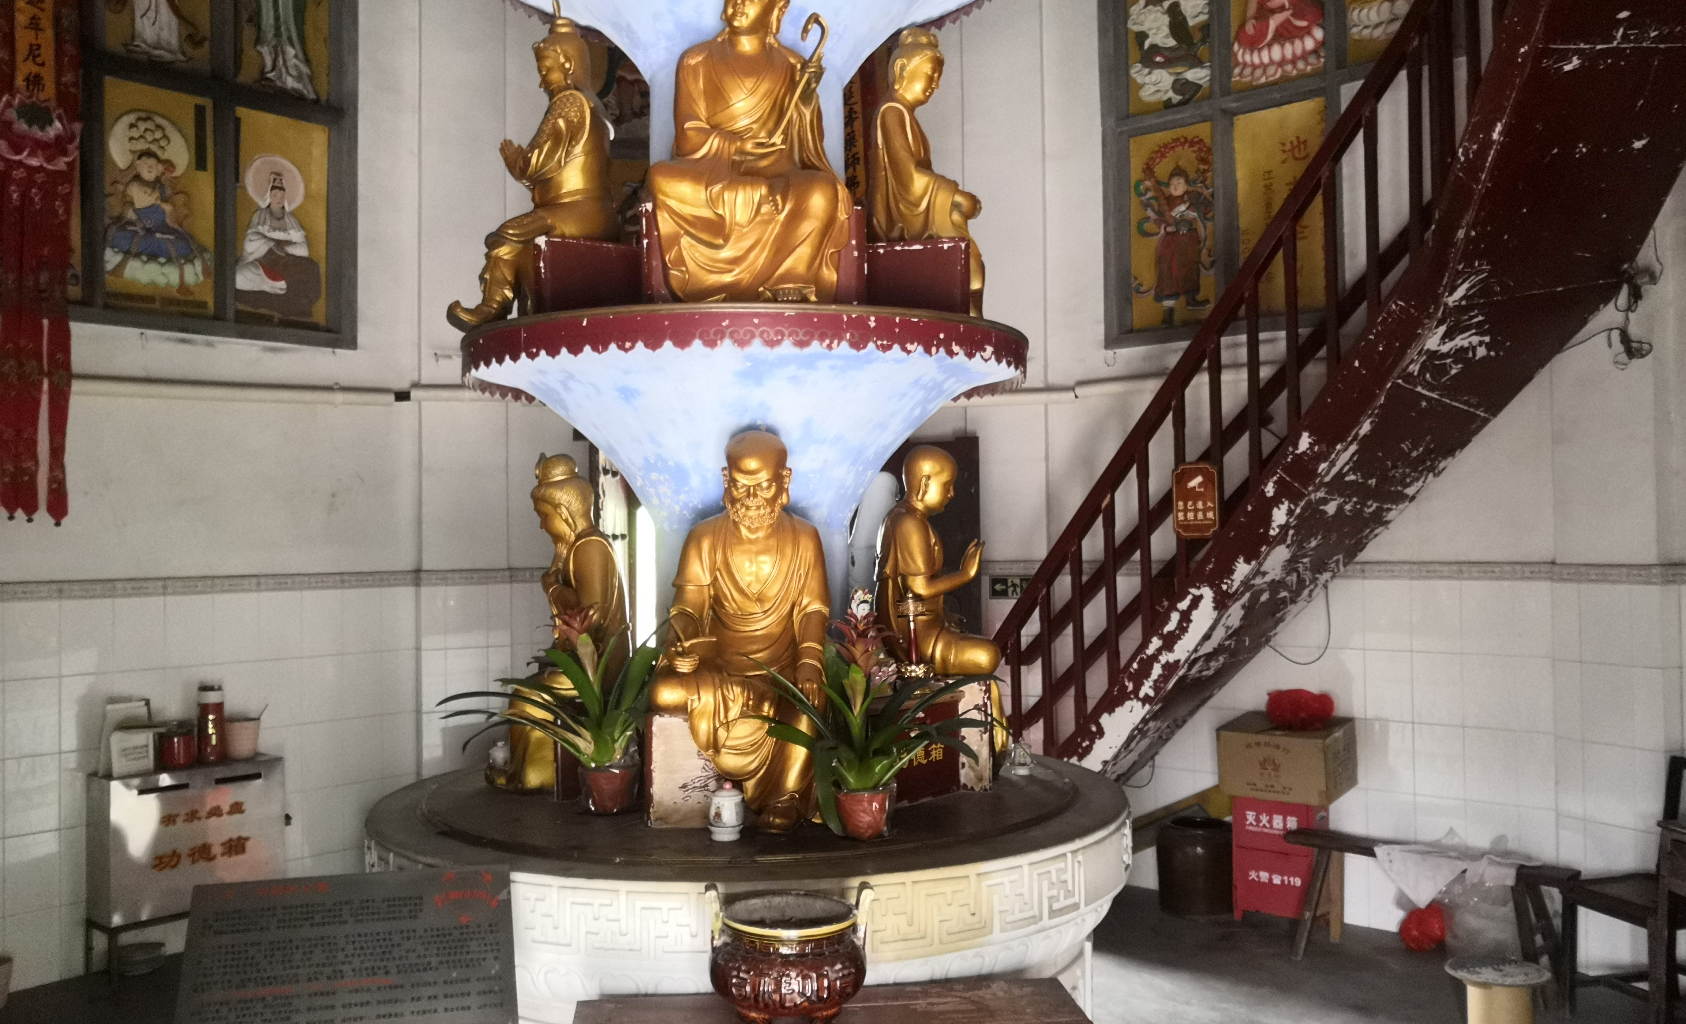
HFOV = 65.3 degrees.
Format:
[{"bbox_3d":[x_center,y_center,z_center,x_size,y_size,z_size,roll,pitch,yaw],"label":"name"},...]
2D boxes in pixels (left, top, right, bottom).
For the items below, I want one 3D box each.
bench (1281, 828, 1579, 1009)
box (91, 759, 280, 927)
[{"bbox_3d":[2.222,1.547,5.058,1.050,0.465,0.260,-2,-2,40],"label":"bench"},{"bbox_3d":[-2.718,1.345,5.472,0.185,0.577,0.690,-2,-2,40],"label":"box"}]

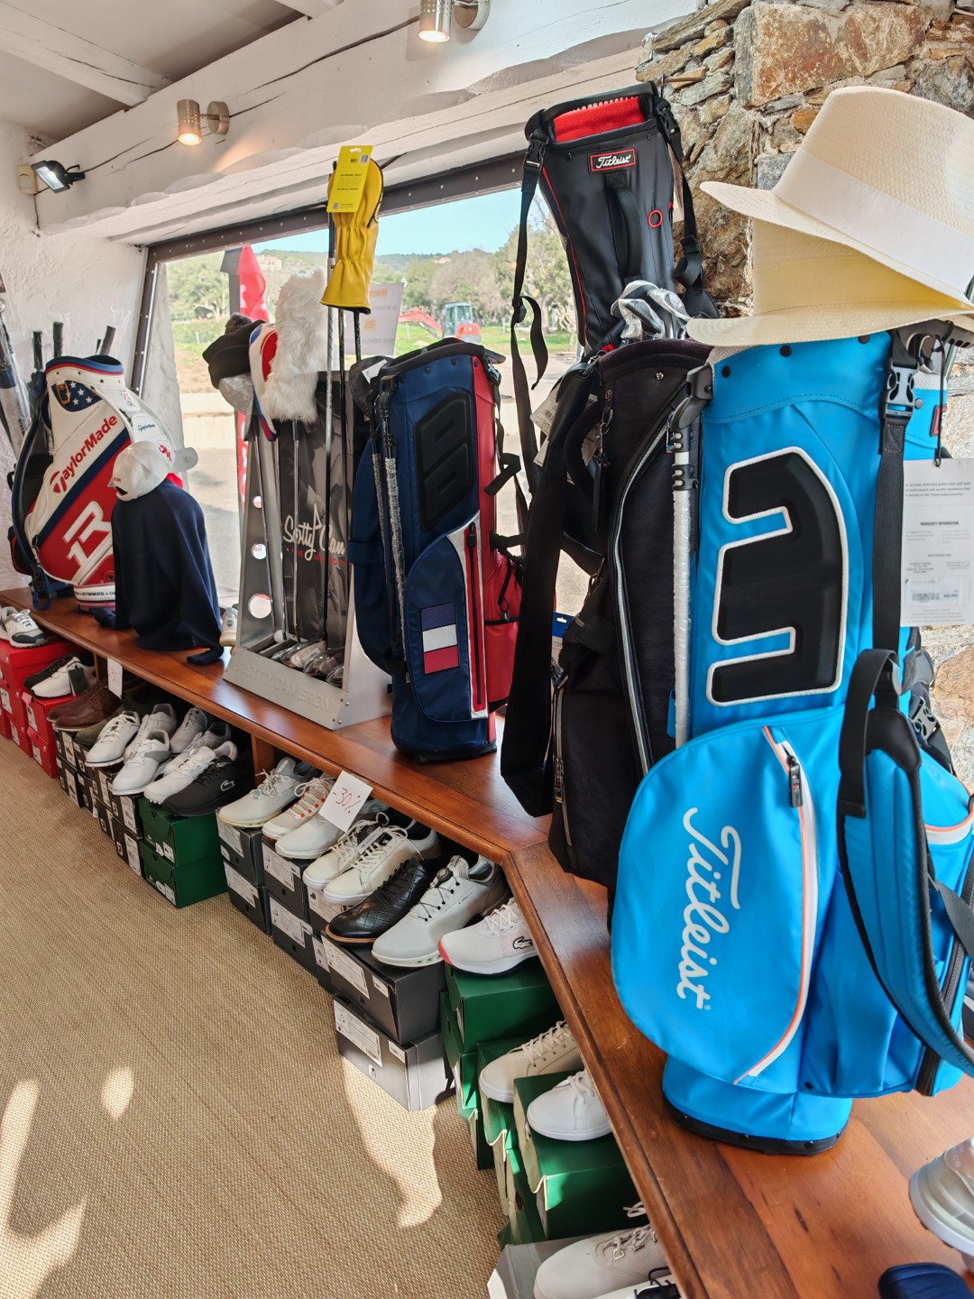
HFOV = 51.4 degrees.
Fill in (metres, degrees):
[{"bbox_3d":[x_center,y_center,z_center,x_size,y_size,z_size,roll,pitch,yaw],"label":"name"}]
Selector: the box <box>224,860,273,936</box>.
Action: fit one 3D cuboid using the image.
[{"bbox_3d":[-0.451,0.559,2.556,0.345,0.130,0.223,-13,20,-34],"label":"box"}]

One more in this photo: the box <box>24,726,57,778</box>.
[{"bbox_3d":[-1.448,0.327,3.678,0.330,0.129,0.220,-16,21,-38],"label":"box"}]

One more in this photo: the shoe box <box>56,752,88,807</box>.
[{"bbox_3d":[-1.252,0.400,3.434,0.330,0.118,0.195,-14,20,-38],"label":"shoe box"}]

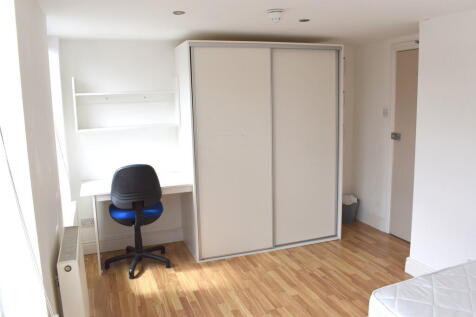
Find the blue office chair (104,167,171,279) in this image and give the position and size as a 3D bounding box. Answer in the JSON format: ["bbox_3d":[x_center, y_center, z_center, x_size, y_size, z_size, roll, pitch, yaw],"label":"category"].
[{"bbox_3d":[-0.935,0.505,3.303,0.610,0.990,0.600,-5,10,-20],"label":"blue office chair"}]

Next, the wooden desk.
[{"bbox_3d":[-0.946,0.601,3.414,0.960,0.765,0.548,-5,10,-20],"label":"wooden desk"}]

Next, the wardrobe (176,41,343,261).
[{"bbox_3d":[0.244,-0.114,3.729,1.583,2.020,0.578,-5,10,-20],"label":"wardrobe"}]

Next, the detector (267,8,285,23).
[{"bbox_3d":[0.253,-0.983,2.456,0.120,0.060,0.120,-5,10,-20],"label":"detector"}]

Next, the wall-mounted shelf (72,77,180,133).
[{"bbox_3d":[-1.036,-0.514,3.400,0.940,0.505,0.200,-5,10,-20],"label":"wall-mounted shelf"}]

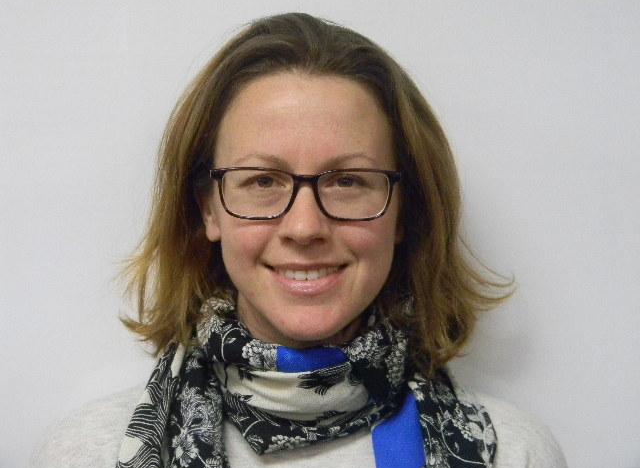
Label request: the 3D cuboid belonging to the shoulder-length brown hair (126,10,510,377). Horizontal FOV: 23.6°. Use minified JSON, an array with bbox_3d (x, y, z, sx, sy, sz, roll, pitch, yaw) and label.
[{"bbox_3d":[-0.003,-0.031,1.210,0.300,0.285,0.210,0,0,0],"label":"shoulder-length brown hair"}]

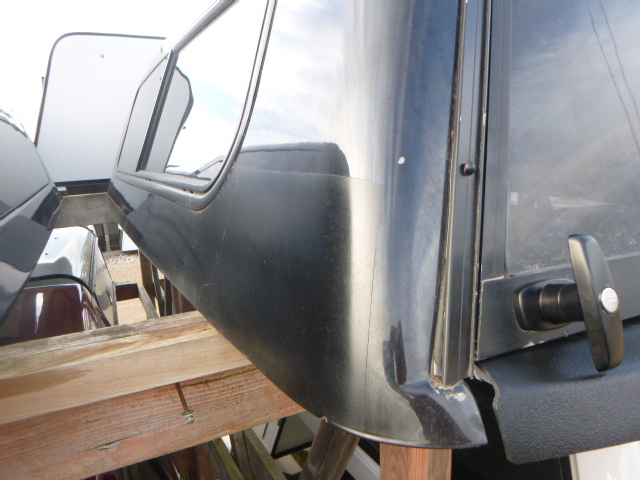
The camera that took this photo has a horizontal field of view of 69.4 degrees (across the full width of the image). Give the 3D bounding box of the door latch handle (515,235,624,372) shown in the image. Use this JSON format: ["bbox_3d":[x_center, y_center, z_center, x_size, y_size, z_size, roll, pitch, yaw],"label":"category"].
[{"bbox_3d":[0.216,0.052,0.387,0.082,0.108,0.058,-5,-8,-26],"label":"door latch handle"}]

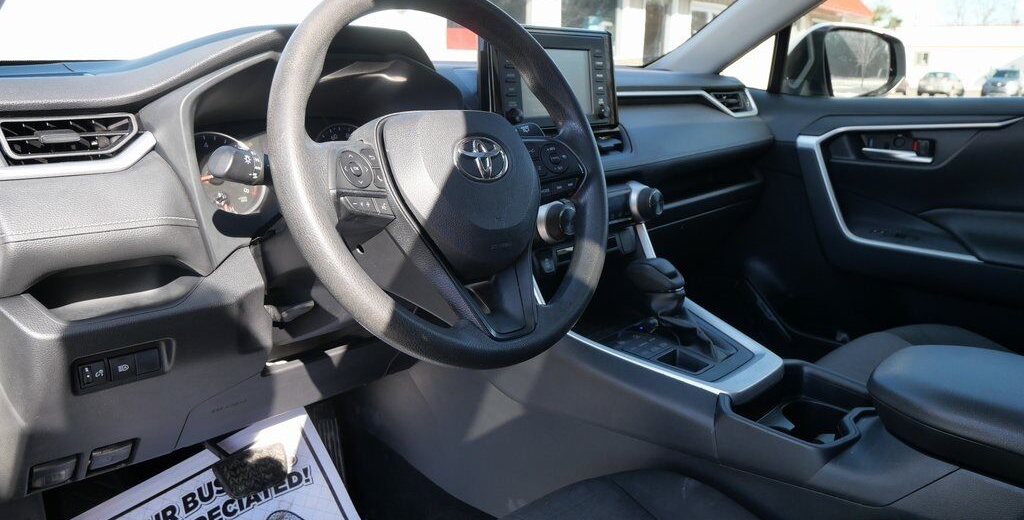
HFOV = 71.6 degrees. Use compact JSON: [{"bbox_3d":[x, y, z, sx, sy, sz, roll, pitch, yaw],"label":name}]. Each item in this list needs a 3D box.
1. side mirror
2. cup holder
[{"bbox_3d":[0.769,-0.460,1.659,0.235,0.175,0.145,-7,16,-24],"label":"side mirror"},{"bbox_3d":[0.359,0.220,0.876,0.100,0.080,0.140,13,20,43],"label":"cup holder"}]

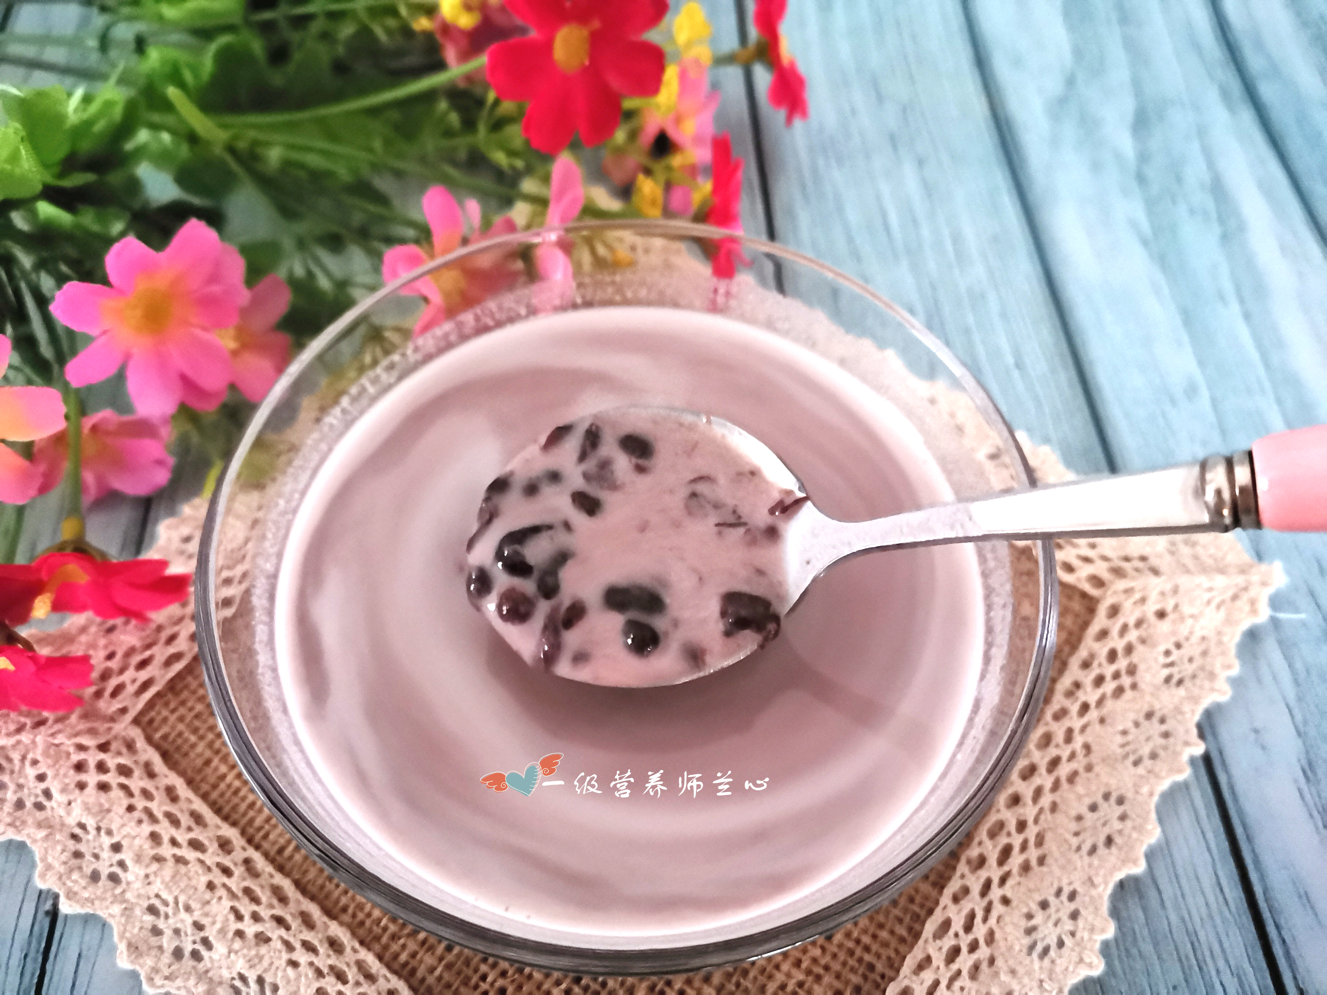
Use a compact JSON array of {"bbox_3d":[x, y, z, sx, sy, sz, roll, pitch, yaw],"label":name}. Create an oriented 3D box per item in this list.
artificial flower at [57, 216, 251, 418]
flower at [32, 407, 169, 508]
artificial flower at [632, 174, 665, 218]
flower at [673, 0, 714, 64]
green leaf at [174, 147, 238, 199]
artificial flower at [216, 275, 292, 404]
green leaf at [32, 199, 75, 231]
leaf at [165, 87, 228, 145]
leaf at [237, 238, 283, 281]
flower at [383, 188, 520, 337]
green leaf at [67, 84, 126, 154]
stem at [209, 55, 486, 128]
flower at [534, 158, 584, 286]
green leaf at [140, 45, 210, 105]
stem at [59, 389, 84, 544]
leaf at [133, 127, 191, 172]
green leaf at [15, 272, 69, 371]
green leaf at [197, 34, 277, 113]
[{"bbox_3d":[-0.121,-0.043,0.245,0.044,0.017,0.045,2,84,-16],"label":"artificial flower"},{"bbox_3d":[-0.121,-0.009,0.224,0.032,0.026,0.016,-14,41,-11],"label":"flower"},{"bbox_3d":[-0.004,-0.083,0.285,0.009,0.009,0.011,0,78,0],"label":"artificial flower"},{"bbox_3d":[0.009,-0.141,0.315,0.011,0.011,0.018,0,78,1],"label":"flower"},{"bbox_3d":[-0.127,-0.089,0.286,0.018,0.006,0.016,1,58,-1],"label":"green leaf"},{"bbox_3d":[-0.101,-0.038,0.247,0.032,0.033,0.014,-30,24,-19],"label":"artificial flower"},{"bbox_3d":[-0.154,-0.071,0.262,0.012,0.006,0.008,33,63,17],"label":"green leaf"},{"bbox_3d":[-0.133,-0.109,0.295,0.006,0.005,0.021,-47,105,-14],"label":"leaf"},{"bbox_3d":[-0.108,-0.063,0.277,0.011,0.005,0.012,6,59,-10],"label":"leaf"},{"bbox_3d":[-0.053,-0.058,0.257,0.036,0.038,0.016,20,17,10],"label":"flower"},{"bbox_3d":[-0.145,-0.097,0.265,0.016,0.014,0.014,1,58,-1],"label":"green leaf"},{"bbox_3d":[-0.083,-0.102,0.265,0.083,0.008,0.005,-5,22,17],"label":"stem"},{"bbox_3d":[-0.026,-0.069,0.258,0.013,0.032,0.034,11,58,4],"label":"flower"},{"bbox_3d":[-0.149,-0.129,0.315,0.021,0.009,0.021,7,59,-12],"label":"green leaf"},{"bbox_3d":[-0.134,-0.008,0.234,0.005,0.005,0.044,-15,58,-9],"label":"stem"},{"bbox_3d":[-0.138,-0.096,0.284,0.016,0.007,0.013,1,58,-1],"label":"leaf"},{"bbox_3d":[-0.159,-0.045,0.265,0.009,0.005,0.025,-12,68,-19],"label":"green leaf"},{"bbox_3d":[-0.130,-0.129,0.315,0.024,0.009,0.026,7,59,-11],"label":"green leaf"}]

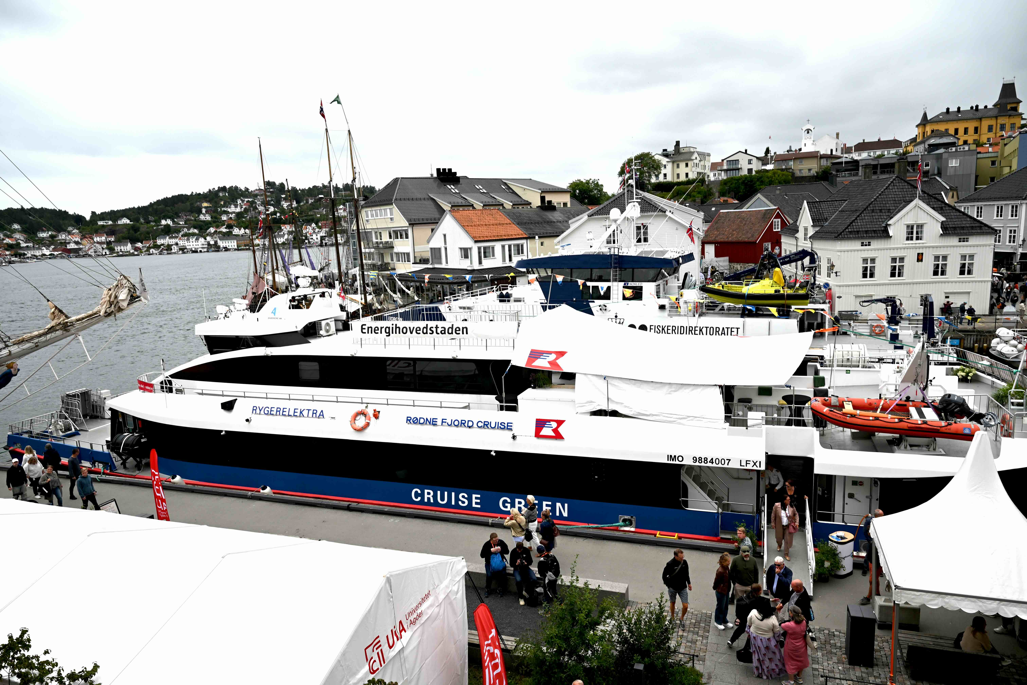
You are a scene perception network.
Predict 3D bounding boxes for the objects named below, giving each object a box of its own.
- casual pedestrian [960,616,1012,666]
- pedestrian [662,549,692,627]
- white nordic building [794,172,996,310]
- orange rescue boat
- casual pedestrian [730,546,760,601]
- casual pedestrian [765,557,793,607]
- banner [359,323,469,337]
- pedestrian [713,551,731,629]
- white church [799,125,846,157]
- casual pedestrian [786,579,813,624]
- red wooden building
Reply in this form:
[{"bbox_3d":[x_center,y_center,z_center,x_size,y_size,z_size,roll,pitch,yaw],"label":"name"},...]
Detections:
[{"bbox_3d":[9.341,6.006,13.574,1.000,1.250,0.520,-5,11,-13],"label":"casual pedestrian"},{"bbox_3d":[3.779,5.598,15.668,0.620,1.830,0.450,-4,10,-5],"label":"pedestrian"},{"bbox_3d":[33.418,-9.425,63.966,12.306,11.250,20.183,-1,10,9],"label":"white nordic building"},{"bbox_3d":[10.125,1.934,18.482,4.100,1.020,1.850,2,12,27],"label":"orange rescue boat"},{"bbox_3d":[4.903,5.160,14.579,0.600,1.800,0.420,0,10,14],"label":"casual pedestrian"},{"bbox_3d":[5.895,5.598,15.247,0.580,1.780,0.420,3,12,28],"label":"casual pedestrian"},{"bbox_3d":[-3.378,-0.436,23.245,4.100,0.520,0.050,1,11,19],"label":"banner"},{"bbox_3d":[4.467,5.245,14.506,0.420,1.700,0.480,3,11,30],"label":"pedestrian"},{"bbox_3d":[85.944,-55.437,190.244,12.500,11.000,12.000,4,12,32],"label":"white church"},{"bbox_3d":[5.526,5.377,13.368,0.520,1.730,0.580,-7,11,-21],"label":"casual pedestrian"},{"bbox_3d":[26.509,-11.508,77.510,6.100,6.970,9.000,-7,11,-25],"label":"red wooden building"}]

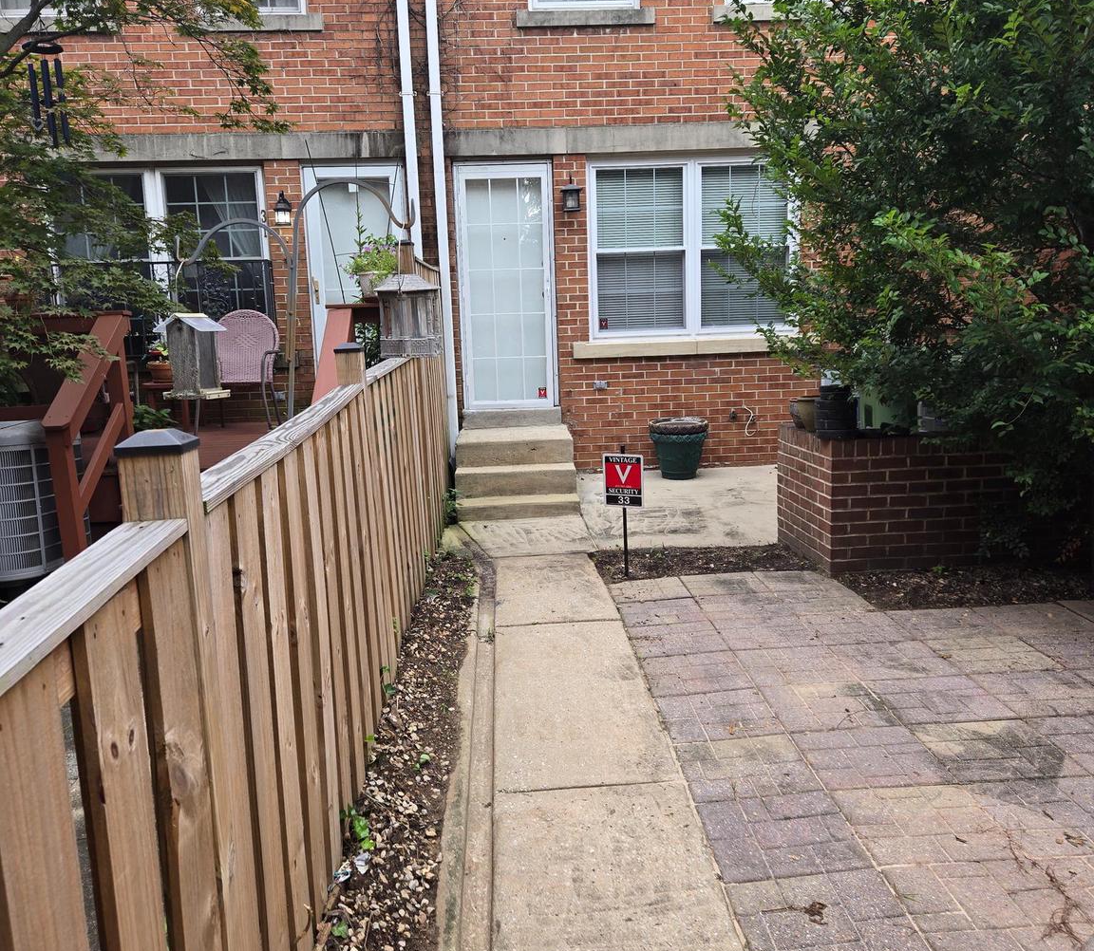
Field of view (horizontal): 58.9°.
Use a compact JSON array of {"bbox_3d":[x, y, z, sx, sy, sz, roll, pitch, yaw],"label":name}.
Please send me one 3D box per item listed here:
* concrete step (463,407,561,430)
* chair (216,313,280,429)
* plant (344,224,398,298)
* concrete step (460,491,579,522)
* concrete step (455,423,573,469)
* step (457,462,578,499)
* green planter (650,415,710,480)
[{"bbox_3d":[-0.294,-0.498,8.317,0.837,0.156,0.190,-3,11,-3],"label":"concrete step"},{"bbox_3d":[-2.386,-0.806,7.543,0.580,0.920,0.580,-3,11,-6],"label":"chair"},{"bbox_3d":[-1.102,-1.359,6.146,0.360,0.480,0.330,-3,11,-3],"label":"plant"},{"bbox_3d":[-0.212,0.236,7.183,0.899,0.102,0.269,-3,11,-3],"label":"concrete step"},{"bbox_3d":[-0.269,-0.240,7.888,0.904,0.190,0.770,-3,11,-3],"label":"concrete step"},{"bbox_3d":[-0.233,0.043,7.417,0.908,0.190,0.264,-3,11,-3],"label":"step"},{"bbox_3d":[1.102,-0.227,8.119,0.499,0.462,0.499,-3,11,-3],"label":"green planter"}]

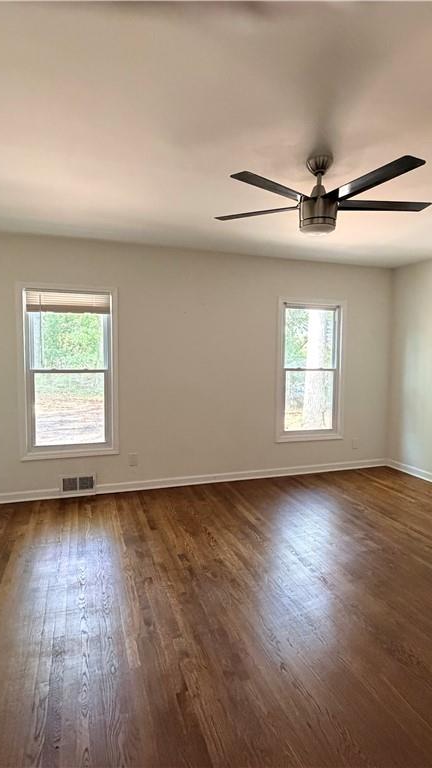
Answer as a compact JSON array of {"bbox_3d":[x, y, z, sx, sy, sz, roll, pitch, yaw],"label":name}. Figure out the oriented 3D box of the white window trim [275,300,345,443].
[{"bbox_3d":[1.139,-0.159,4.988,0.914,1.692,0.099,-1,4,-18],"label":"white window trim"}]

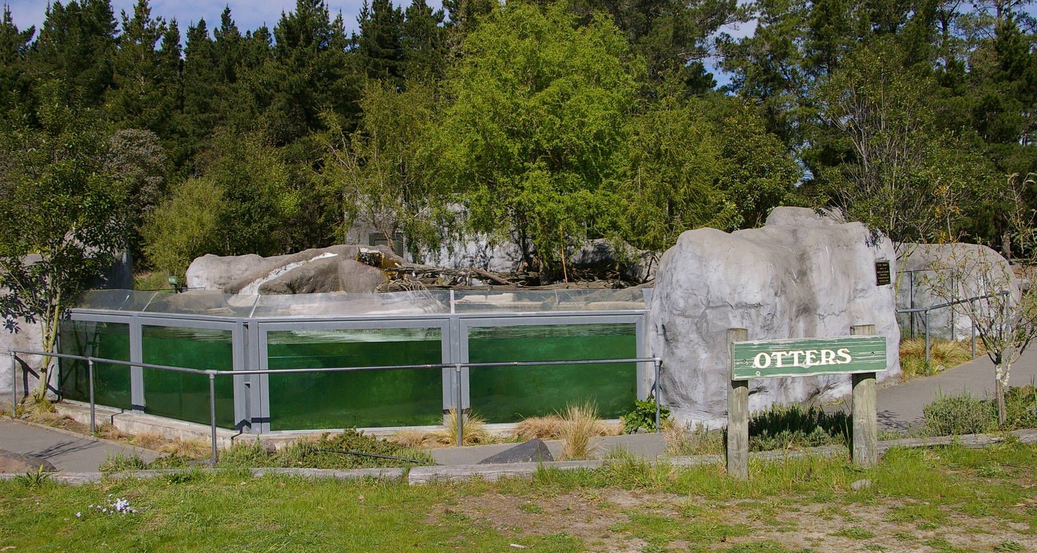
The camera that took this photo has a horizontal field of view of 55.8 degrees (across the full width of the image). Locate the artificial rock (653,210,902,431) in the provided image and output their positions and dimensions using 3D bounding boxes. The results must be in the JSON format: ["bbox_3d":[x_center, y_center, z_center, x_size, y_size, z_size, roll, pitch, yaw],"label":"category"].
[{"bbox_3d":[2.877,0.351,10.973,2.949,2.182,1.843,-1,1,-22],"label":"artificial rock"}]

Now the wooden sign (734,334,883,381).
[{"bbox_3d":[2.113,0.587,7.072,1.261,0.250,0.045,-1,1,-17],"label":"wooden sign"}]

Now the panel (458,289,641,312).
[{"bbox_3d":[0.327,0.255,10.085,1.964,0.273,0.025,-1,-38,-5],"label":"panel"}]

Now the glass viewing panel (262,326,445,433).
[{"bbox_3d":[-1.629,1.032,9.856,1.731,1.015,0.030,-1,1,-5],"label":"glass viewing panel"}]

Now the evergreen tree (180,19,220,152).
[{"bbox_3d":[-16.100,-6.101,50.181,2.800,14.220,2.800,-1,1,0],"label":"evergreen tree"}]

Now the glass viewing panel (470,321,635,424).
[{"bbox_3d":[0.423,1.162,11.725,2.050,1.180,0.050,-1,1,-7],"label":"glass viewing panel"}]

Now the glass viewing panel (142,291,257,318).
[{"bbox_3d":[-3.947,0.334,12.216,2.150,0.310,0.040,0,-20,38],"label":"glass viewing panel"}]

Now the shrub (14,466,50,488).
[{"bbox_3d":[-3.501,1.441,7.035,0.240,0.150,0.220,-1,1,0],"label":"shrub"}]

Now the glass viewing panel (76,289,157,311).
[{"bbox_3d":[-4.914,0.296,11.662,1.872,0.273,0.025,0,-38,40],"label":"glass viewing panel"}]

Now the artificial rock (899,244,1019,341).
[{"bbox_3d":[7.354,0.267,17.000,2.500,1.750,1.500,-1,2,19],"label":"artificial rock"}]

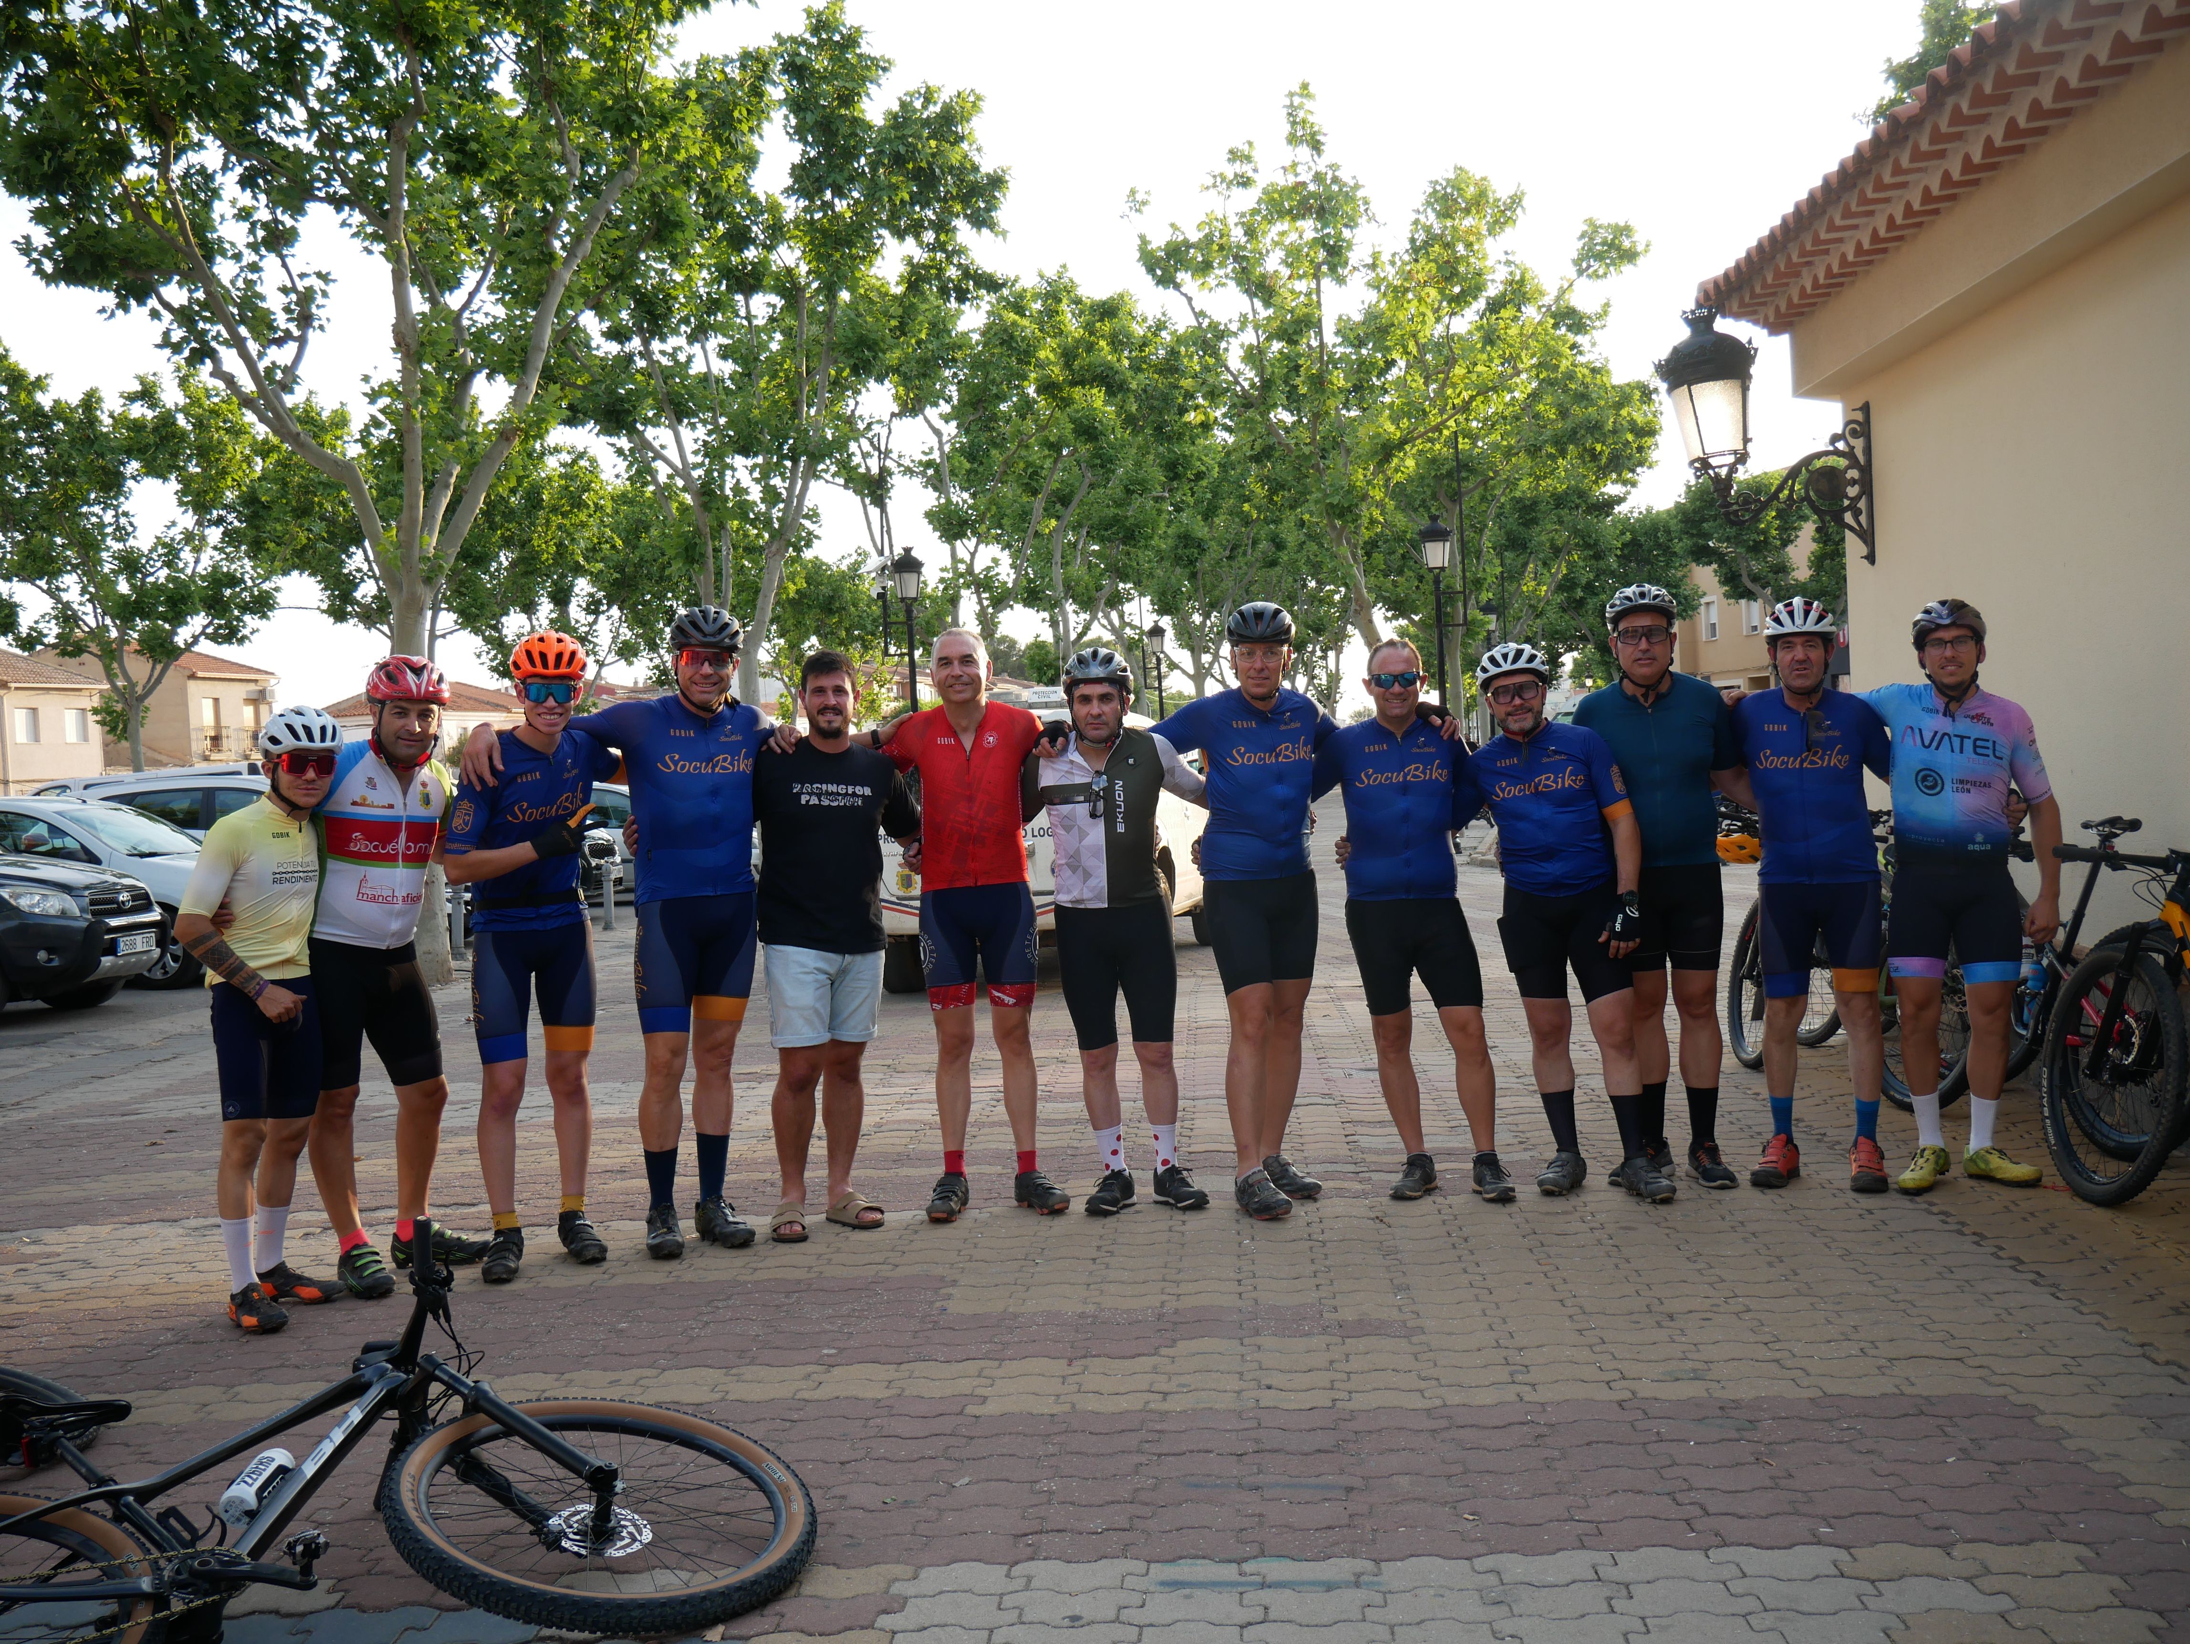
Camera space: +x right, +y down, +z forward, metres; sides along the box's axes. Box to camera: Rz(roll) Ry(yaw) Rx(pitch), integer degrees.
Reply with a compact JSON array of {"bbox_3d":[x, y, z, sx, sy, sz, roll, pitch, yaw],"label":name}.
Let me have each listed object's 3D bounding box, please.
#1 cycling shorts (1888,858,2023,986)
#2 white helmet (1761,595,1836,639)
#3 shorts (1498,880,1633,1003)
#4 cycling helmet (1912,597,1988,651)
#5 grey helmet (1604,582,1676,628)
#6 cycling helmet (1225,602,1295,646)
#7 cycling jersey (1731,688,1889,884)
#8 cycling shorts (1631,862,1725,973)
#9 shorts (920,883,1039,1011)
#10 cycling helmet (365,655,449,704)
[{"bbox_3d":[2.586,0.288,6.845,0.410,0.430,0.280,-2,2,18],"label":"cycling shorts"},{"bbox_3d":[2.176,-0.626,7.034,0.220,0.155,0.275,-2,0,19],"label":"white helmet"},{"bbox_3d":[1.460,0.360,7.058,0.410,0.410,0.270,-2,0,14],"label":"shorts"},{"bbox_3d":[2.677,-0.620,7.150,0.220,0.165,0.275,-2,1,16],"label":"cycling helmet"},{"bbox_3d":[1.676,-0.659,6.996,0.215,0.160,0.275,-2,2,12],"label":"grey helmet"},{"bbox_3d":[0.515,-0.616,7.101,0.212,0.160,0.275,-2,0,3],"label":"cycling helmet"},{"bbox_3d":[2.261,-0.114,7.210,0.510,0.615,0.300,-2,1,14],"label":"cycling jersey"},{"bbox_3d":[1.826,0.293,7.226,0.355,0.385,0.260,-2,0,12],"label":"cycling shorts"},{"bbox_3d":[-0.356,0.375,7.029,0.380,0.430,0.270,-3,2,-3],"label":"shorts"},{"bbox_3d":[-1.951,-0.398,6.471,0.215,0.160,0.275,1,2,-23],"label":"cycling helmet"}]

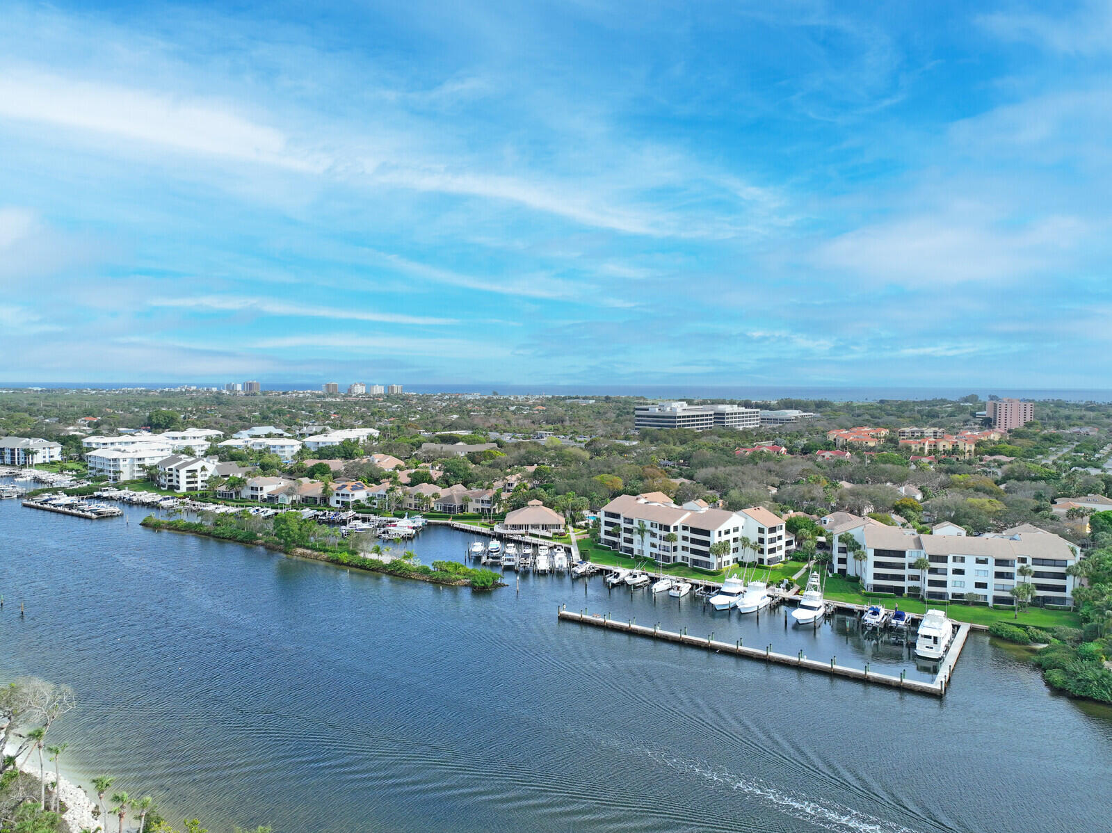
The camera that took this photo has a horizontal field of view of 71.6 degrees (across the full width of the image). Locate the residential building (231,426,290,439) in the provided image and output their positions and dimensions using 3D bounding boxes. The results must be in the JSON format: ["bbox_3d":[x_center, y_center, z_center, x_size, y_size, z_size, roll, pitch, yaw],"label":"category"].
[{"bbox_3d":[-228.536,14.960,598.291,45.000,12.000,22.000,0,3,3],"label":"residential building"}]

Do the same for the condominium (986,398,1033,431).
[{"bbox_3d":[479.142,-1.338,812.611,38.000,35.500,23.000,1,3,5],"label":"condominium"}]

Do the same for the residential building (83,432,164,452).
[{"bbox_3d":[-263.020,18.990,475.220,25.000,14.500,40.000,2,3,40],"label":"residential building"}]

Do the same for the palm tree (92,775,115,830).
[{"bbox_3d":[-49.062,42.653,83.482,2.700,7.300,2.700,0,3,0],"label":"palm tree"}]

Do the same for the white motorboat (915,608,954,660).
[{"bbox_3d":[74.769,41.938,151.601,4.900,6.500,16.000,2,3,34],"label":"white motorboat"}]

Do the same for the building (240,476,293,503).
[{"bbox_3d":[-121.858,30.132,323.687,11.500,9.000,16.000,2,3,27],"label":"building"}]

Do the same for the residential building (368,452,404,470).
[{"bbox_3d":[-86.130,24.770,393.490,16.500,11.000,16.000,1,3,10],"label":"residential building"}]

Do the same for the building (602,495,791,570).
[{"bbox_3d":[39.200,32.160,225.860,27.500,14.300,48.500,-2,3,-42],"label":"building"}]

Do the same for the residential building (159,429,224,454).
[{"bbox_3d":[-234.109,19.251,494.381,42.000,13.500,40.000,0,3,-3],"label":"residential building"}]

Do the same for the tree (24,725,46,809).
[{"bbox_3d":[-58.720,39.610,86.930,2.400,9.600,2.400,0,3,0],"label":"tree"}]

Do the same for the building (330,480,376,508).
[{"bbox_3d":[-80.106,31.114,306.580,10.500,9.000,15.000,2,3,27],"label":"building"}]

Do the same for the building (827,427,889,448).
[{"bbox_3d":[220.030,17.879,565.279,40.000,14.000,48.000,1,3,18],"label":"building"}]

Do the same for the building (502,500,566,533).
[{"bbox_3d":[-7.170,32.620,258.690,20.500,10.000,20.000,0,3,0],"label":"building"}]

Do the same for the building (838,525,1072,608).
[{"bbox_3d":[96.280,34.210,188.500,49.000,14.100,29.000,1,3,18],"label":"building"}]

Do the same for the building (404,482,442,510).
[{"bbox_3d":[-52.160,30.660,303.650,12.500,9.500,13.000,1,3,15],"label":"building"}]

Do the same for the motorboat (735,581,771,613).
[{"bbox_3d":[44.110,40.570,174.190,4.800,5.700,14.400,2,3,34],"label":"motorboat"}]

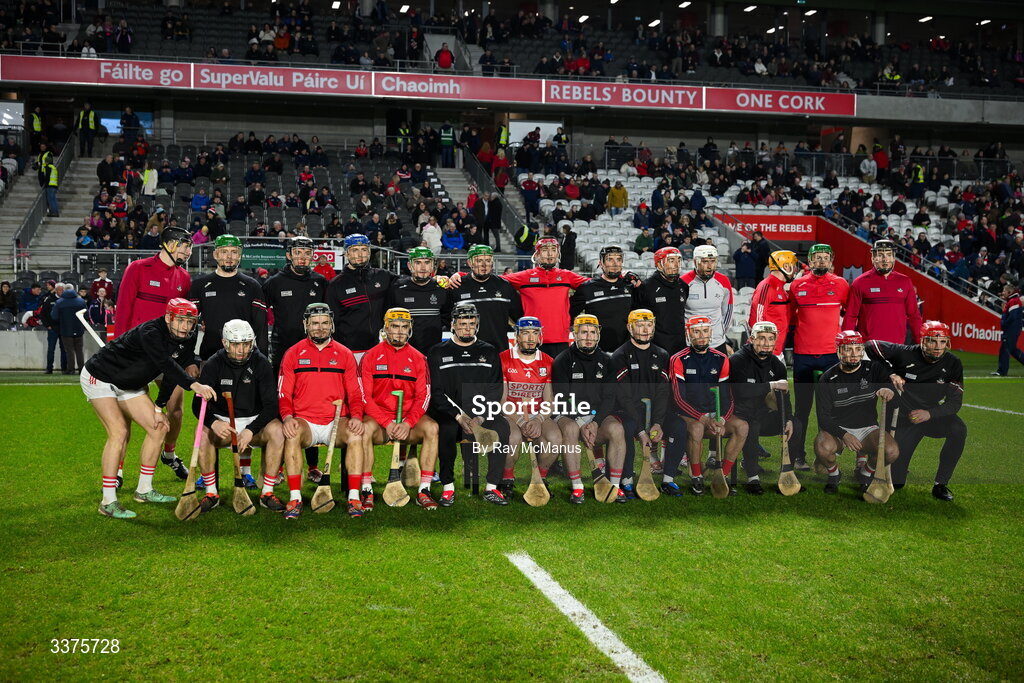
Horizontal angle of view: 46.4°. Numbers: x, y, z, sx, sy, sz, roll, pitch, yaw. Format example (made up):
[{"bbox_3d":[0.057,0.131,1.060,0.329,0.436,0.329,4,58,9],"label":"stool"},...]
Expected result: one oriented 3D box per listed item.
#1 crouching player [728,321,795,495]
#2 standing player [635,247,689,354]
[{"bbox_3d":[1.919,0.477,9.120,0.500,1.277,0.800,0,2,-10],"label":"crouching player"},{"bbox_3d":[1.191,0.146,9.650,0.520,1.820,0.330,0,2,-14],"label":"standing player"}]

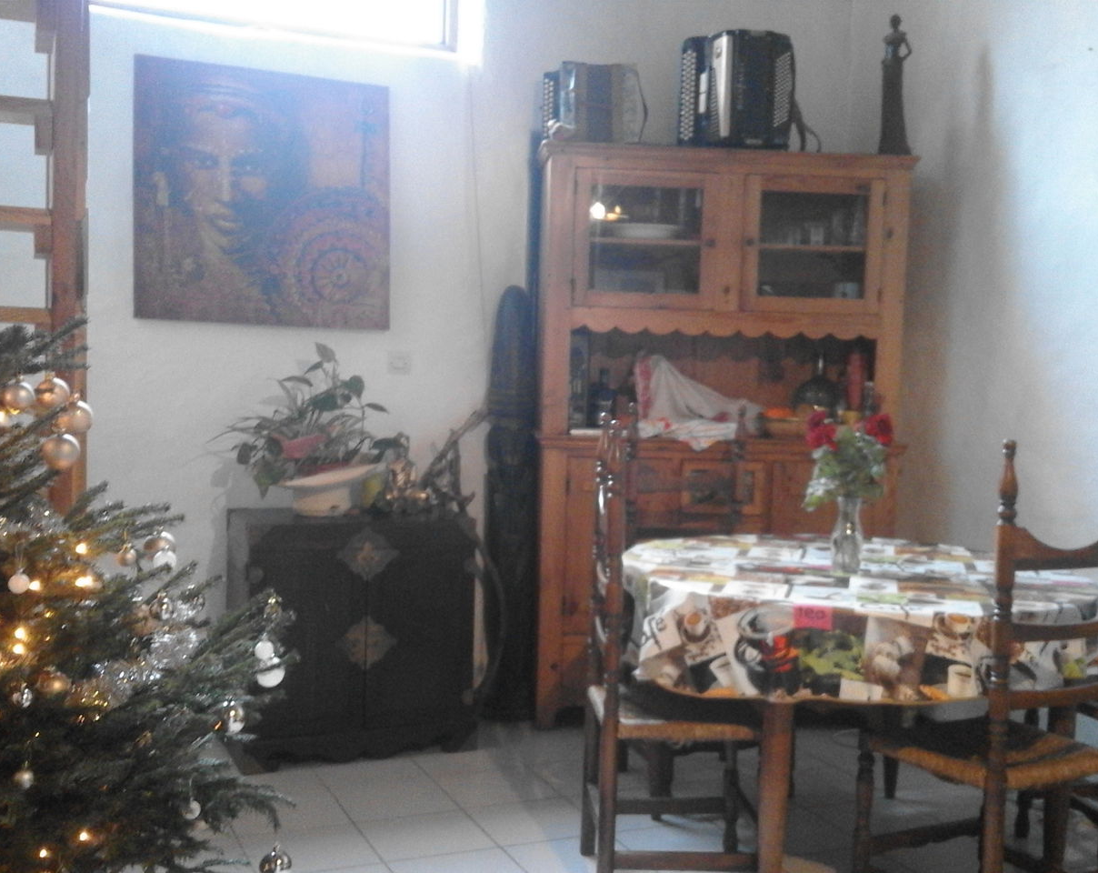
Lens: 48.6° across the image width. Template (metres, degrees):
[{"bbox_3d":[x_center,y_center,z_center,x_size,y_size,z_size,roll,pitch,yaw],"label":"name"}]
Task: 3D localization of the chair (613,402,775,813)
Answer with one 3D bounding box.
[{"bbox_3d":[0.470,0.478,3.623,0.434,1.137,0.440,0,2,-24],"label":"chair"}]

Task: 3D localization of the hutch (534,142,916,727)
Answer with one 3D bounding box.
[{"bbox_3d":[0.608,0.015,4.423,1.318,2.017,0.407,1,2,-4],"label":"hutch"}]

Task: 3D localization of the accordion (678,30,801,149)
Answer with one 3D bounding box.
[{"bbox_3d":[0.670,-1.202,4.306,0.429,0.432,0.209,1,2,-4],"label":"accordion"}]

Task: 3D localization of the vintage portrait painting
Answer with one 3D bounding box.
[{"bbox_3d":[-0.948,-0.797,4.083,0.844,0.845,0.030,0,2,-23],"label":"vintage portrait painting"}]

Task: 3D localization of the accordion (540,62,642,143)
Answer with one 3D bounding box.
[{"bbox_3d":[0.152,-1.147,4.271,0.365,0.301,0.185,1,2,-4],"label":"accordion"}]

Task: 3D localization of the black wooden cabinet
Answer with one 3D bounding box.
[{"bbox_3d":[-0.668,0.633,3.997,0.727,0.755,0.474,0,2,-23],"label":"black wooden cabinet"}]

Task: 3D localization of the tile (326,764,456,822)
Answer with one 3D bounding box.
[{"bbox_3d":[-0.445,1.038,3.473,0.308,0.012,0.308,0,2,-23],"label":"tile"}]

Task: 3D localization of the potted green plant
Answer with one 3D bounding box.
[{"bbox_3d":[-0.759,-0.023,3.914,0.543,0.557,0.462,0,2,-23],"label":"potted green plant"}]

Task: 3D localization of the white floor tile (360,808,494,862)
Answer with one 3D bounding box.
[{"bbox_3d":[-0.324,1.050,3.190,0.308,0.012,0.308,0,2,-23],"label":"white floor tile"}]

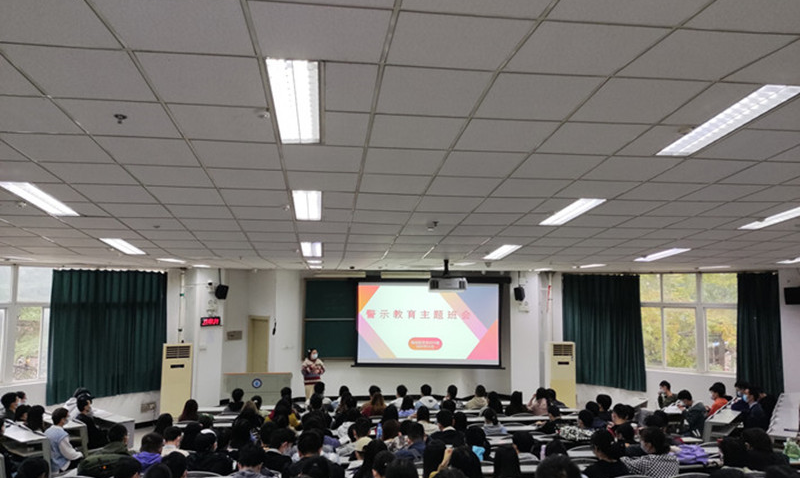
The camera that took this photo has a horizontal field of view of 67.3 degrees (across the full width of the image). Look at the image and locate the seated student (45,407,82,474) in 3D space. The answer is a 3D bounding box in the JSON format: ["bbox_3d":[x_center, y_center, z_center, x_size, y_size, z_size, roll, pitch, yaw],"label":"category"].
[{"bbox_3d":[-4.560,2.886,8.150,0.500,1.200,0.750,-3,-6,40],"label":"seated student"}]

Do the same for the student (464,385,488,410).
[{"bbox_3d":[1.258,3.085,10.166,0.460,1.220,0.600,1,-5,-7],"label":"student"}]

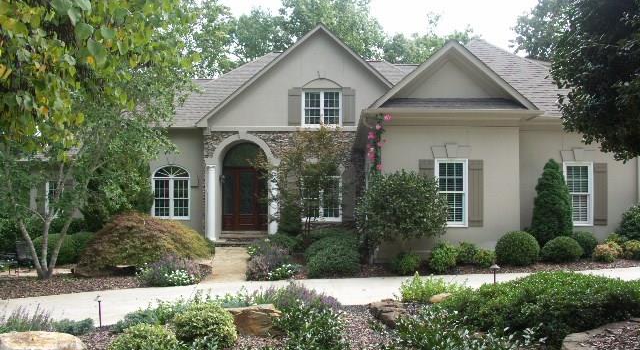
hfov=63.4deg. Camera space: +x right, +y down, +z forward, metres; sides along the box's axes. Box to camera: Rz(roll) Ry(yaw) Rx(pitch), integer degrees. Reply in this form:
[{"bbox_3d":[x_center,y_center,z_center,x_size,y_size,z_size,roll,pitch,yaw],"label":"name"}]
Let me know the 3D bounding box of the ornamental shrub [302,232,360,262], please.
[{"bbox_3d":[0.304,2.025,13.700,1.450,0.950,1.350,0,0,0],"label":"ornamental shrub"}]

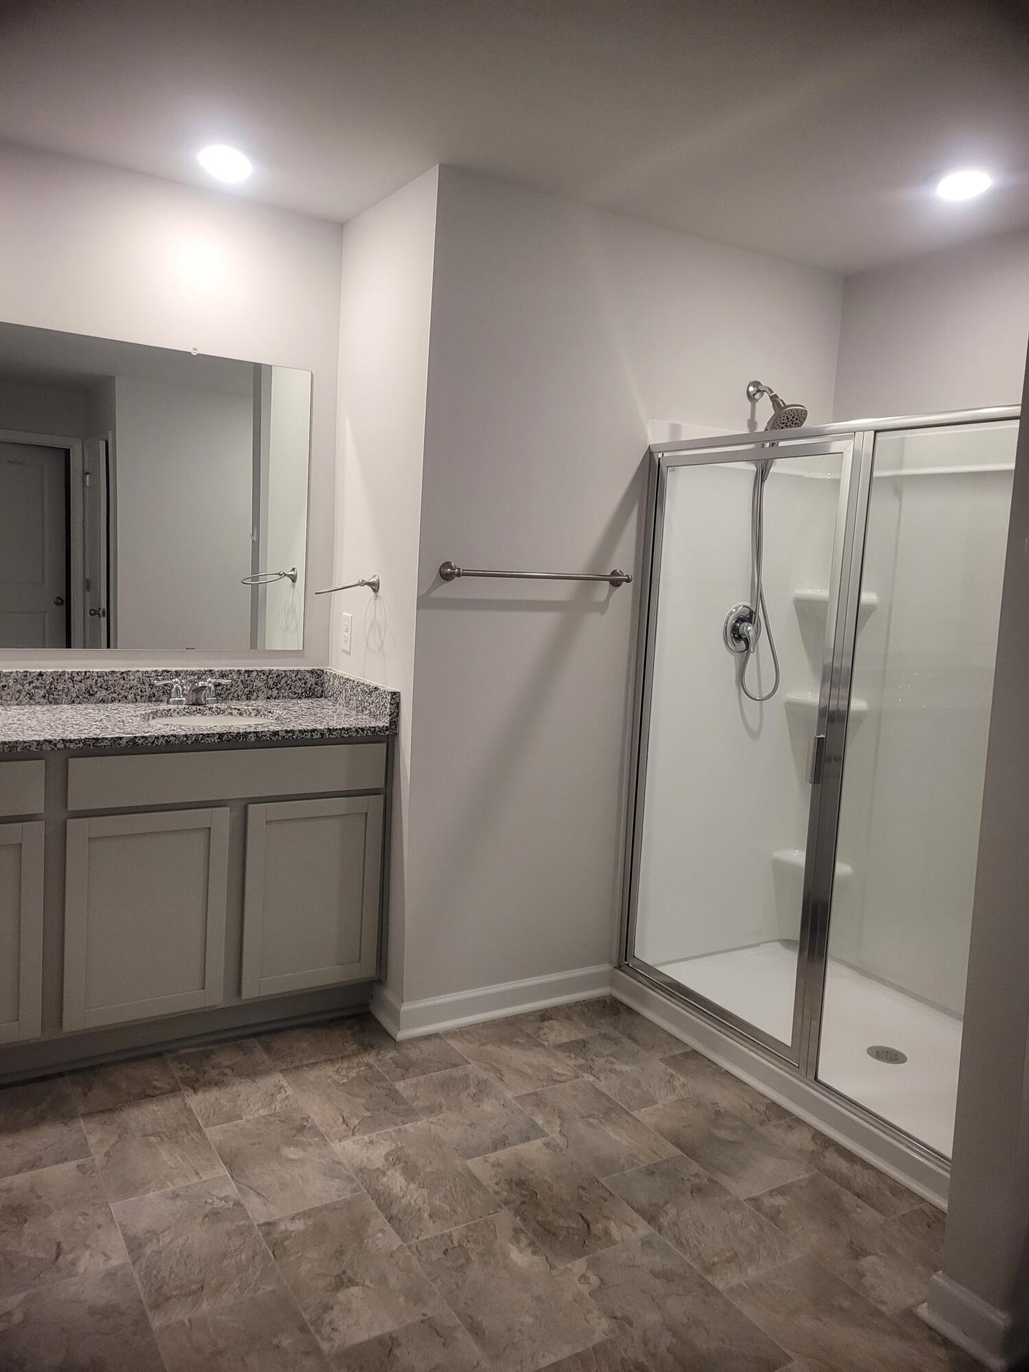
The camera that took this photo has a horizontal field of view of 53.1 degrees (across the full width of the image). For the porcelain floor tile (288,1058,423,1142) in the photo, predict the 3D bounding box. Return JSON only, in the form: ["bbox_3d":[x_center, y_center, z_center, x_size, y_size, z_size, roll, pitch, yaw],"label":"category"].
[{"bbox_3d":[-0.427,1.061,2.670,0.247,0.010,0.400,-1,8,-31],"label":"porcelain floor tile"}]

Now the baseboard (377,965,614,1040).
[{"bbox_3d":[-0.057,0.966,3.282,0.771,0.103,0.206,-1,8,-31],"label":"baseboard"}]

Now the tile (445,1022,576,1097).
[{"bbox_3d":[-0.013,1.054,2.926,0.242,0.010,0.406,-1,8,-31],"label":"tile"}]

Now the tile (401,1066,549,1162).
[{"bbox_3d":[-0.113,1.094,2.656,0.245,0.010,0.403,-1,8,-31],"label":"tile"}]

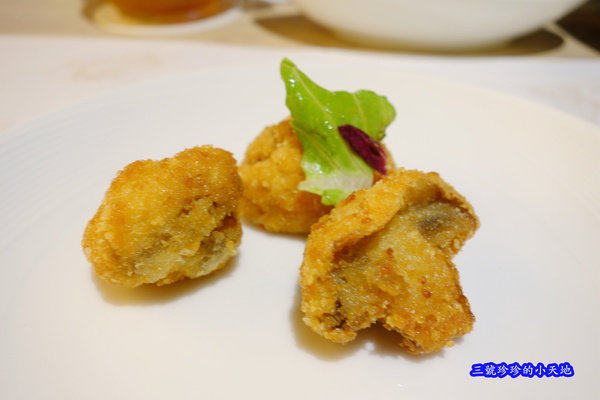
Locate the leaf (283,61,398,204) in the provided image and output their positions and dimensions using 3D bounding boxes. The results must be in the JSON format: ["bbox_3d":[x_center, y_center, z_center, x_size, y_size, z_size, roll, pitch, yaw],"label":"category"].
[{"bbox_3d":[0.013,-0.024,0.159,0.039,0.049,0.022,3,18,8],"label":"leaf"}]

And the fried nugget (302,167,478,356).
[{"bbox_3d":[0.023,0.017,0.128,0.045,0.049,0.041,-3,38,-5],"label":"fried nugget"}]

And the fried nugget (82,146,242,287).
[{"bbox_3d":[-0.043,0.005,0.152,0.048,0.039,0.041,-9,38,-11],"label":"fried nugget"}]

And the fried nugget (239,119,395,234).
[{"bbox_3d":[0.006,-0.010,0.175,0.057,0.034,0.048,0,38,0],"label":"fried nugget"}]

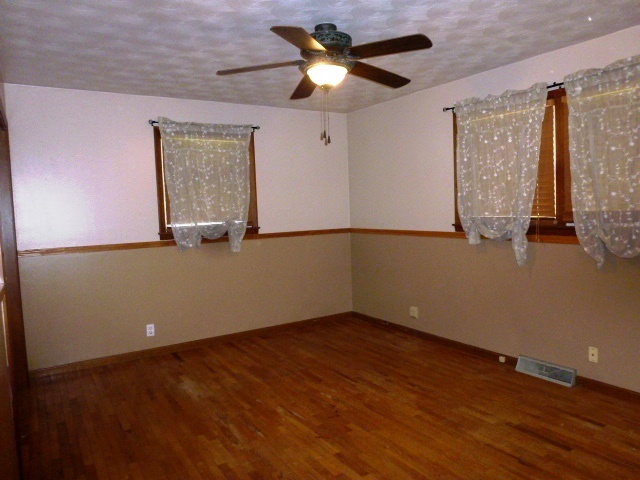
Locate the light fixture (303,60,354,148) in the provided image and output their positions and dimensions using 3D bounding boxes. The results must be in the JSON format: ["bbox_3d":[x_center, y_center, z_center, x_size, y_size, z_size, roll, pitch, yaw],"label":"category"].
[{"bbox_3d":[0.052,-0.814,2.690,0.280,0.460,0.280,-2,4,0],"label":"light fixture"}]

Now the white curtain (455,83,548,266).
[{"bbox_3d":[1.431,-0.479,3.574,0.100,1.350,0.840,-5,5,-33],"label":"white curtain"}]

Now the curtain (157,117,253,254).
[{"bbox_3d":[-1.062,-0.509,4.357,0.930,1.270,0.100,-5,5,-33],"label":"curtain"}]

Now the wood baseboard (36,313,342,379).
[{"bbox_3d":[-0.997,1.021,4.564,3.350,0.087,0.020,-5,5,-33],"label":"wood baseboard"}]

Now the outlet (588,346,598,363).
[{"bbox_3d":[1.922,0.812,3.119,0.008,0.112,0.067,-5,5,-33],"label":"outlet"}]

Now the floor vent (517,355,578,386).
[{"bbox_3d":[1.719,1.002,3.402,0.066,0.116,0.440,-5,5,-33],"label":"floor vent"}]

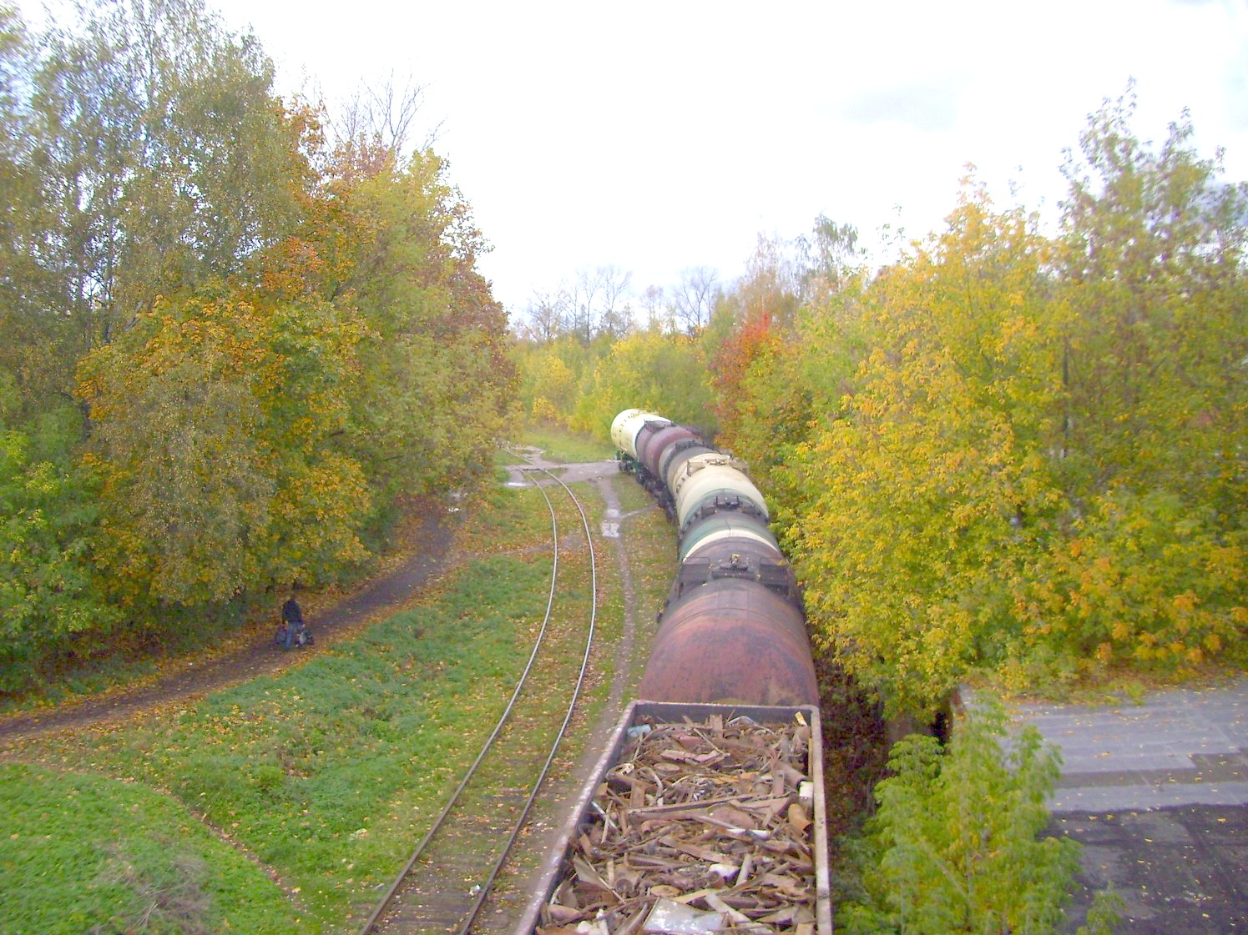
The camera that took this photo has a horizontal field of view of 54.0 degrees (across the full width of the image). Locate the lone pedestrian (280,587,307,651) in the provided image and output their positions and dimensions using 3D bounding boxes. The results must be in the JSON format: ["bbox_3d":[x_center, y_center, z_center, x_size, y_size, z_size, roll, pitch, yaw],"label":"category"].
[{"bbox_3d":[-9.951,4.603,36.872,0.700,1.750,0.500,2,6,14],"label":"lone pedestrian"}]

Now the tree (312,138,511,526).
[{"bbox_3d":[-10.628,-6.301,61.679,9.800,18.800,9.500,0,6,0],"label":"tree"}]

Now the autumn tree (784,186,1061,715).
[{"bbox_3d":[7.534,-0.216,31.144,6.900,13.000,6.700,0,6,0],"label":"autumn tree"}]

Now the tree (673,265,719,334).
[{"bbox_3d":[8.890,-15.286,149.219,6.200,18.600,6.200,0,6,0],"label":"tree"}]

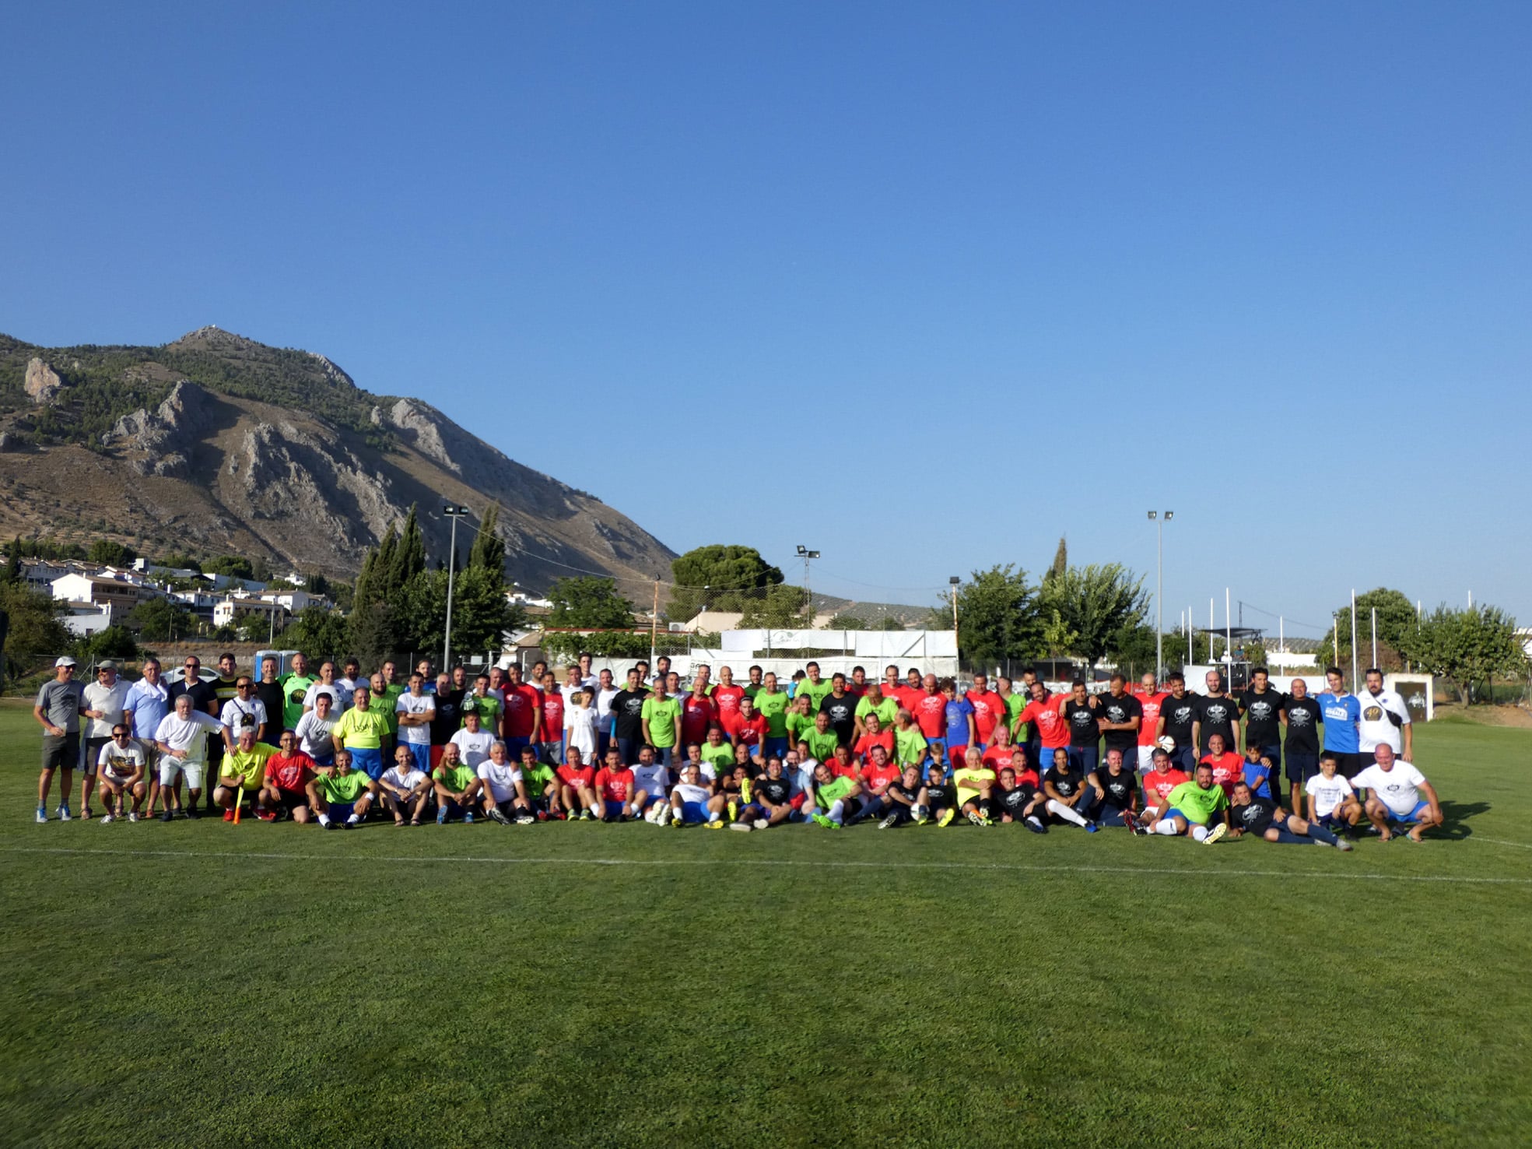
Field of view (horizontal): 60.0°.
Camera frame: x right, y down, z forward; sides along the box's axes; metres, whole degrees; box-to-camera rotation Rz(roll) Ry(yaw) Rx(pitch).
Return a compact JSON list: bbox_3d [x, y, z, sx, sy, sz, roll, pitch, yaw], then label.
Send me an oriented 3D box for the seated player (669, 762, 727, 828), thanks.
[{"bbox_3d":[-0.775,2.483,14.950,0.660,0.660,1.050,1,-4,-3],"label":"seated player"}]

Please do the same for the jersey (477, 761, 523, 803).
[{"bbox_3d":[-2.974,2.334,14.858,0.530,0.500,0.350,2,-5,-11],"label":"jersey"}]

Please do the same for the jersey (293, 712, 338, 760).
[{"bbox_3d":[-5.079,1.824,15.000,0.520,0.560,0.360,1,-5,-9],"label":"jersey"}]

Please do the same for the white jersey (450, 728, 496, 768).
[{"bbox_3d":[-3.417,2.081,15.500,0.530,0.580,0.340,2,-4,-10],"label":"white jersey"}]

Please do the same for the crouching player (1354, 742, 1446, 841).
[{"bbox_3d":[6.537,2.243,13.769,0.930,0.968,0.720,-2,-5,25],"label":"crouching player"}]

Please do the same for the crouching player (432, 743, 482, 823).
[{"bbox_3d":[-3.508,2.347,15.050,0.580,0.860,0.720,2,-4,-10],"label":"crouching player"}]

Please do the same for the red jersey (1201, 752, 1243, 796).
[{"bbox_3d":[5.256,2.309,15.300,0.490,0.520,0.320,-1,-5,18],"label":"red jersey"}]

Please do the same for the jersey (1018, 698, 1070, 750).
[{"bbox_3d":[3.530,1.892,16.800,0.650,0.650,0.320,0,-5,7],"label":"jersey"}]

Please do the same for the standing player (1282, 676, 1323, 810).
[{"bbox_3d":[6.537,2.095,16.200,0.530,1.670,0.350,-1,-5,22],"label":"standing player"}]

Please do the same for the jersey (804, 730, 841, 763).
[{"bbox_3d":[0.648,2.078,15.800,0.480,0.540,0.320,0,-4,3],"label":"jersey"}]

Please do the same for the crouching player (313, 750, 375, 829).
[{"bbox_3d":[-4.482,2.280,14.100,0.660,0.790,0.750,2,-5,-16],"label":"crouching player"}]

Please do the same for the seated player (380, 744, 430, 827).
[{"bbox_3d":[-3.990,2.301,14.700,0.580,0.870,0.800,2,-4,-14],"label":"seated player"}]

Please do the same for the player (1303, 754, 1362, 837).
[{"bbox_3d":[6.227,2.417,14.600,0.640,0.930,0.600,0,-4,12],"label":"player"}]

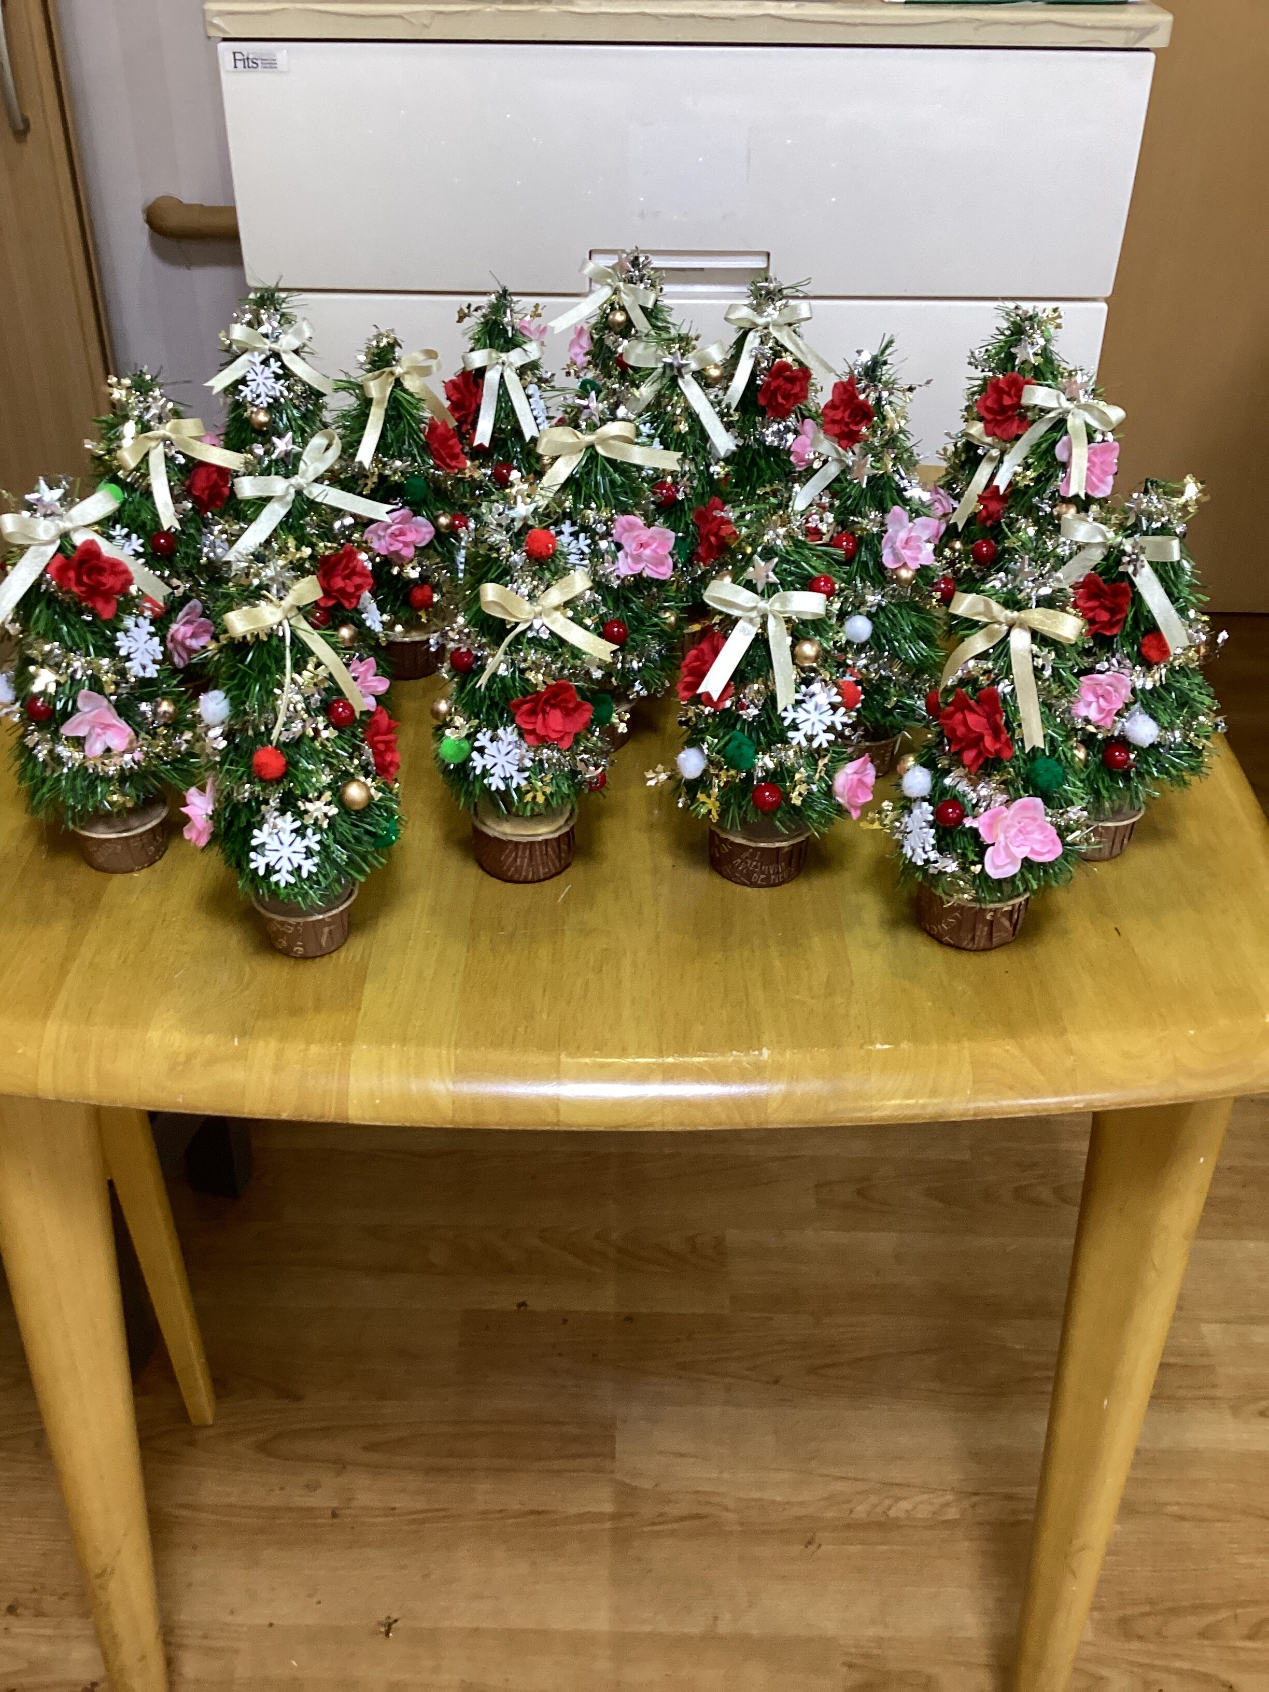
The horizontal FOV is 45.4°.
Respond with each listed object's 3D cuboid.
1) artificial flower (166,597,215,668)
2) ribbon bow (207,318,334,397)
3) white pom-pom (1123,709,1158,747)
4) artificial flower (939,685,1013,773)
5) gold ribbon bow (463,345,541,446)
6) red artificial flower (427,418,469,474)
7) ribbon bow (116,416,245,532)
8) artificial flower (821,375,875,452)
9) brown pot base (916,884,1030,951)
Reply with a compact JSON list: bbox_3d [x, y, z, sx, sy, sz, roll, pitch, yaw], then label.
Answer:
[{"bbox_3d":[-0.218,-0.104,0.742,0.020,0.034,0.034,1,31,18],"label":"artificial flower"},{"bbox_3d":[-0.249,-0.334,1.036,0.084,0.053,0.024,1,24,-1],"label":"ribbon bow"},{"bbox_3d":[0.251,-0.059,0.753,0.018,0.018,0.018,1,33,0],"label":"white pom-pom"},{"bbox_3d":[0.157,-0.054,0.698,0.035,0.040,0.020,12,20,16],"label":"artificial flower"},{"bbox_3d":[-0.085,-0.290,0.975,0.050,0.063,0.023,-2,23,-4],"label":"gold ribbon bow"},{"bbox_3d":[-0.113,-0.242,0.918,0.020,0.037,0.038,-13,19,39],"label":"red artificial flower"},{"bbox_3d":[-0.250,-0.205,0.835,0.070,0.062,0.028,-6,21,-10],"label":"ribbon bow"},{"bbox_3d":[0.131,-0.266,0.930,0.037,0.048,0.025,-3,21,-7],"label":"artificial flower"},{"bbox_3d":[0.171,0.027,0.758,0.055,0.033,0.055,1,33,0],"label":"brown pot base"}]

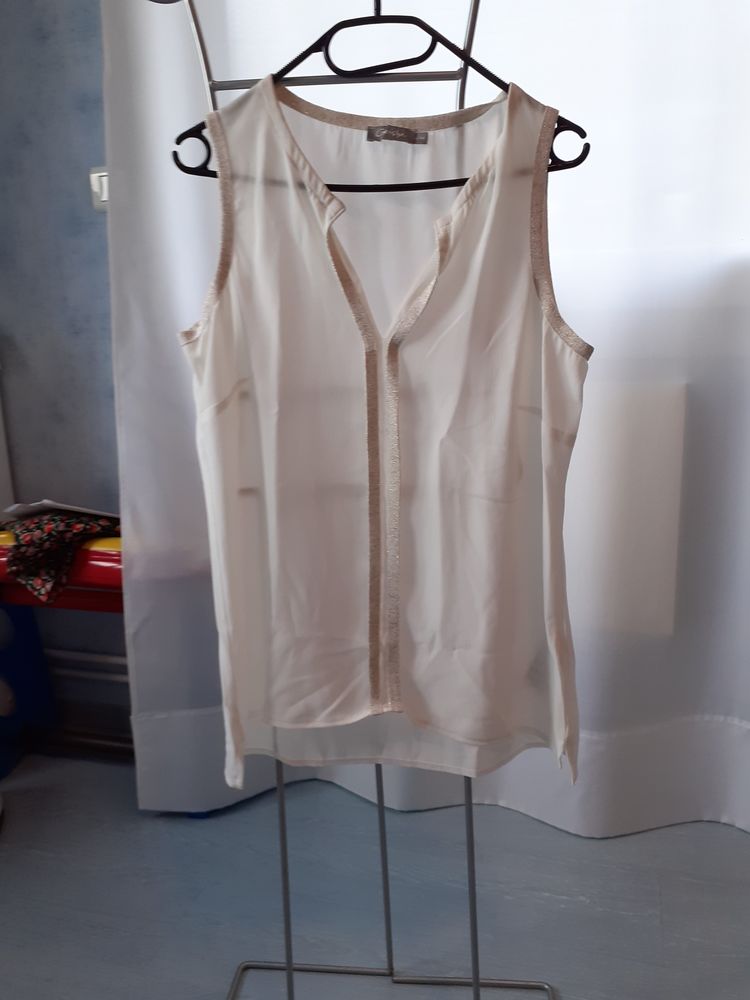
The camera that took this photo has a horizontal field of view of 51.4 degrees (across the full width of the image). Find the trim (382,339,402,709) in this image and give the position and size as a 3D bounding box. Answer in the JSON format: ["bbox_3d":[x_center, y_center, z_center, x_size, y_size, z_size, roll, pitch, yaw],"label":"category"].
[{"bbox_3d":[0.018,0.024,0.800,0.018,0.380,0.012,0,5,3],"label":"trim"}]

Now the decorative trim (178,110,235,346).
[{"bbox_3d":[-0.171,-0.275,0.790,0.058,0.240,0.040,0,5,3],"label":"decorative trim"}]

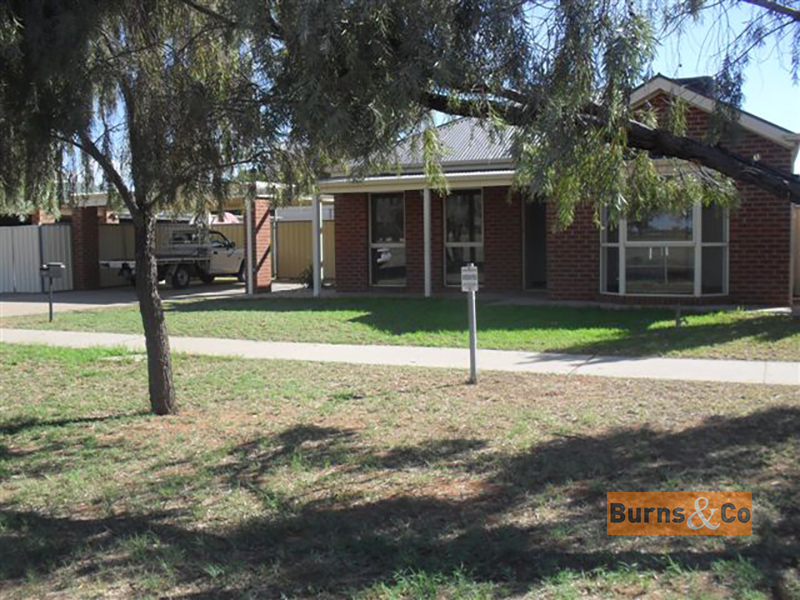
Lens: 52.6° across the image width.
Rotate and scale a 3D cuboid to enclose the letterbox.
[{"bbox_3d":[-6.002,-0.514,14.000,0.240,0.250,0.330,1,5,21],"label":"letterbox"}]

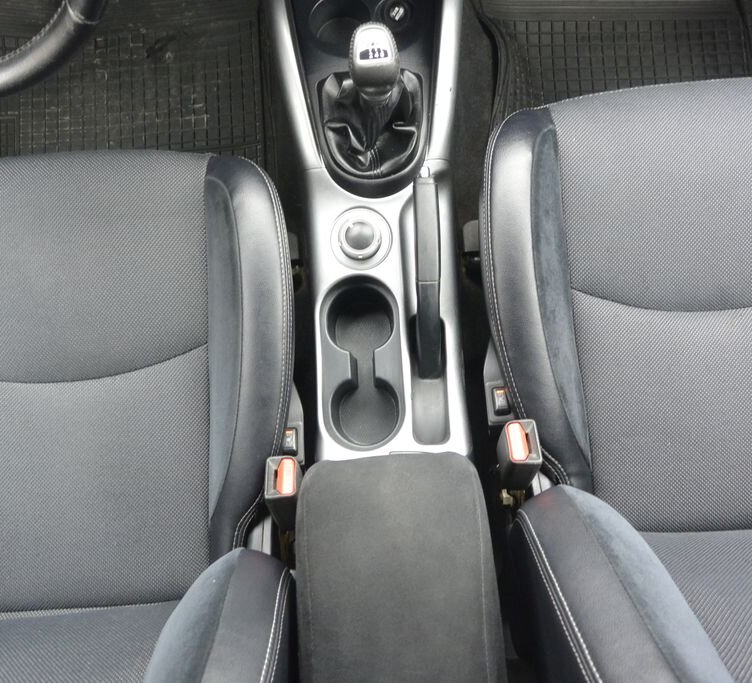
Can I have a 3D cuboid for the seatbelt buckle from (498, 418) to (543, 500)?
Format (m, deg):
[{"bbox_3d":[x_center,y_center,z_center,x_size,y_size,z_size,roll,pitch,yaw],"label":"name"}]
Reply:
[{"bbox_3d":[0.149,0.119,0.805,0.030,0.073,0.045,-2,59,-1],"label":"seatbelt buckle"}]

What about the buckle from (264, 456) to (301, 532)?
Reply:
[{"bbox_3d":[-0.093,0.161,0.811,0.030,0.073,0.045,-6,51,1],"label":"buckle"}]

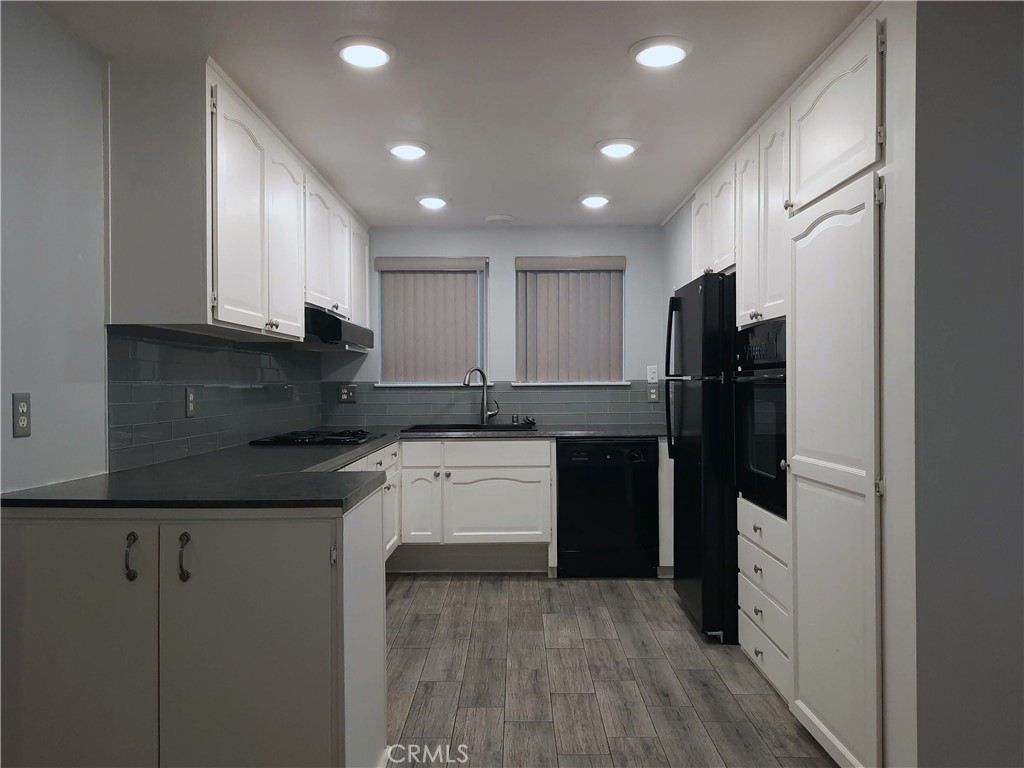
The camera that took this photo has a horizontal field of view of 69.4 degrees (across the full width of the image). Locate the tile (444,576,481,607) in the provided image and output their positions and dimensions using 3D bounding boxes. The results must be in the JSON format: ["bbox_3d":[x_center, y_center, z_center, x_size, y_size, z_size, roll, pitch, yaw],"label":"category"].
[{"bbox_3d":[-0.273,1.188,4.138,0.171,0.010,0.469,0,0,0],"label":"tile"}]

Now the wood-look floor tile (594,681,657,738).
[{"bbox_3d":[0.407,1.190,2.714,0.170,0.010,0.462,0,1,0],"label":"wood-look floor tile"}]

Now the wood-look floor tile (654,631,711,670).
[{"bbox_3d":[0.776,1.217,3.379,0.176,0.012,0.487,0,0,0],"label":"wood-look floor tile"}]

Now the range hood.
[{"bbox_3d":[-1.077,-0.276,3.976,0.505,0.165,0.780,0,0,0],"label":"range hood"}]

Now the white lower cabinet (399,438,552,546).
[{"bbox_3d":[-0.204,0.634,4.659,0.914,0.618,0.610,0,1,0],"label":"white lower cabinet"}]

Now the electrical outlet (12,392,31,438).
[{"bbox_3d":[-1.339,0.085,2.019,0.010,0.116,0.071,0,0,0],"label":"electrical outlet"}]

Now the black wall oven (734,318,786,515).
[{"bbox_3d":[1.248,0.112,2.947,0.574,0.718,0.604,0,0,0],"label":"black wall oven"}]

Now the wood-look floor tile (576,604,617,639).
[{"bbox_3d":[0.413,1.180,3.643,0.170,0.010,0.462,0,1,0],"label":"wood-look floor tile"}]

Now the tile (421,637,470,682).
[{"bbox_3d":[-0.289,1.223,3.271,0.176,0.012,0.487,0,0,0],"label":"tile"}]

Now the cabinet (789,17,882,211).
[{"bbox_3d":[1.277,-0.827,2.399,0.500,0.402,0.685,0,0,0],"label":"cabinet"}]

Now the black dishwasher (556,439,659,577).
[{"bbox_3d":[0.582,0.757,4.771,0.605,0.840,0.600,0,0,0],"label":"black dishwasher"}]

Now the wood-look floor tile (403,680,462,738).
[{"bbox_3d":[-0.277,1.157,2.636,0.169,0.010,0.457,0,0,0],"label":"wood-look floor tile"}]

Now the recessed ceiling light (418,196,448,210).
[{"bbox_3d":[-0.465,-1.071,4.366,0.178,0.030,0.178,0,0,0],"label":"recessed ceiling light"}]

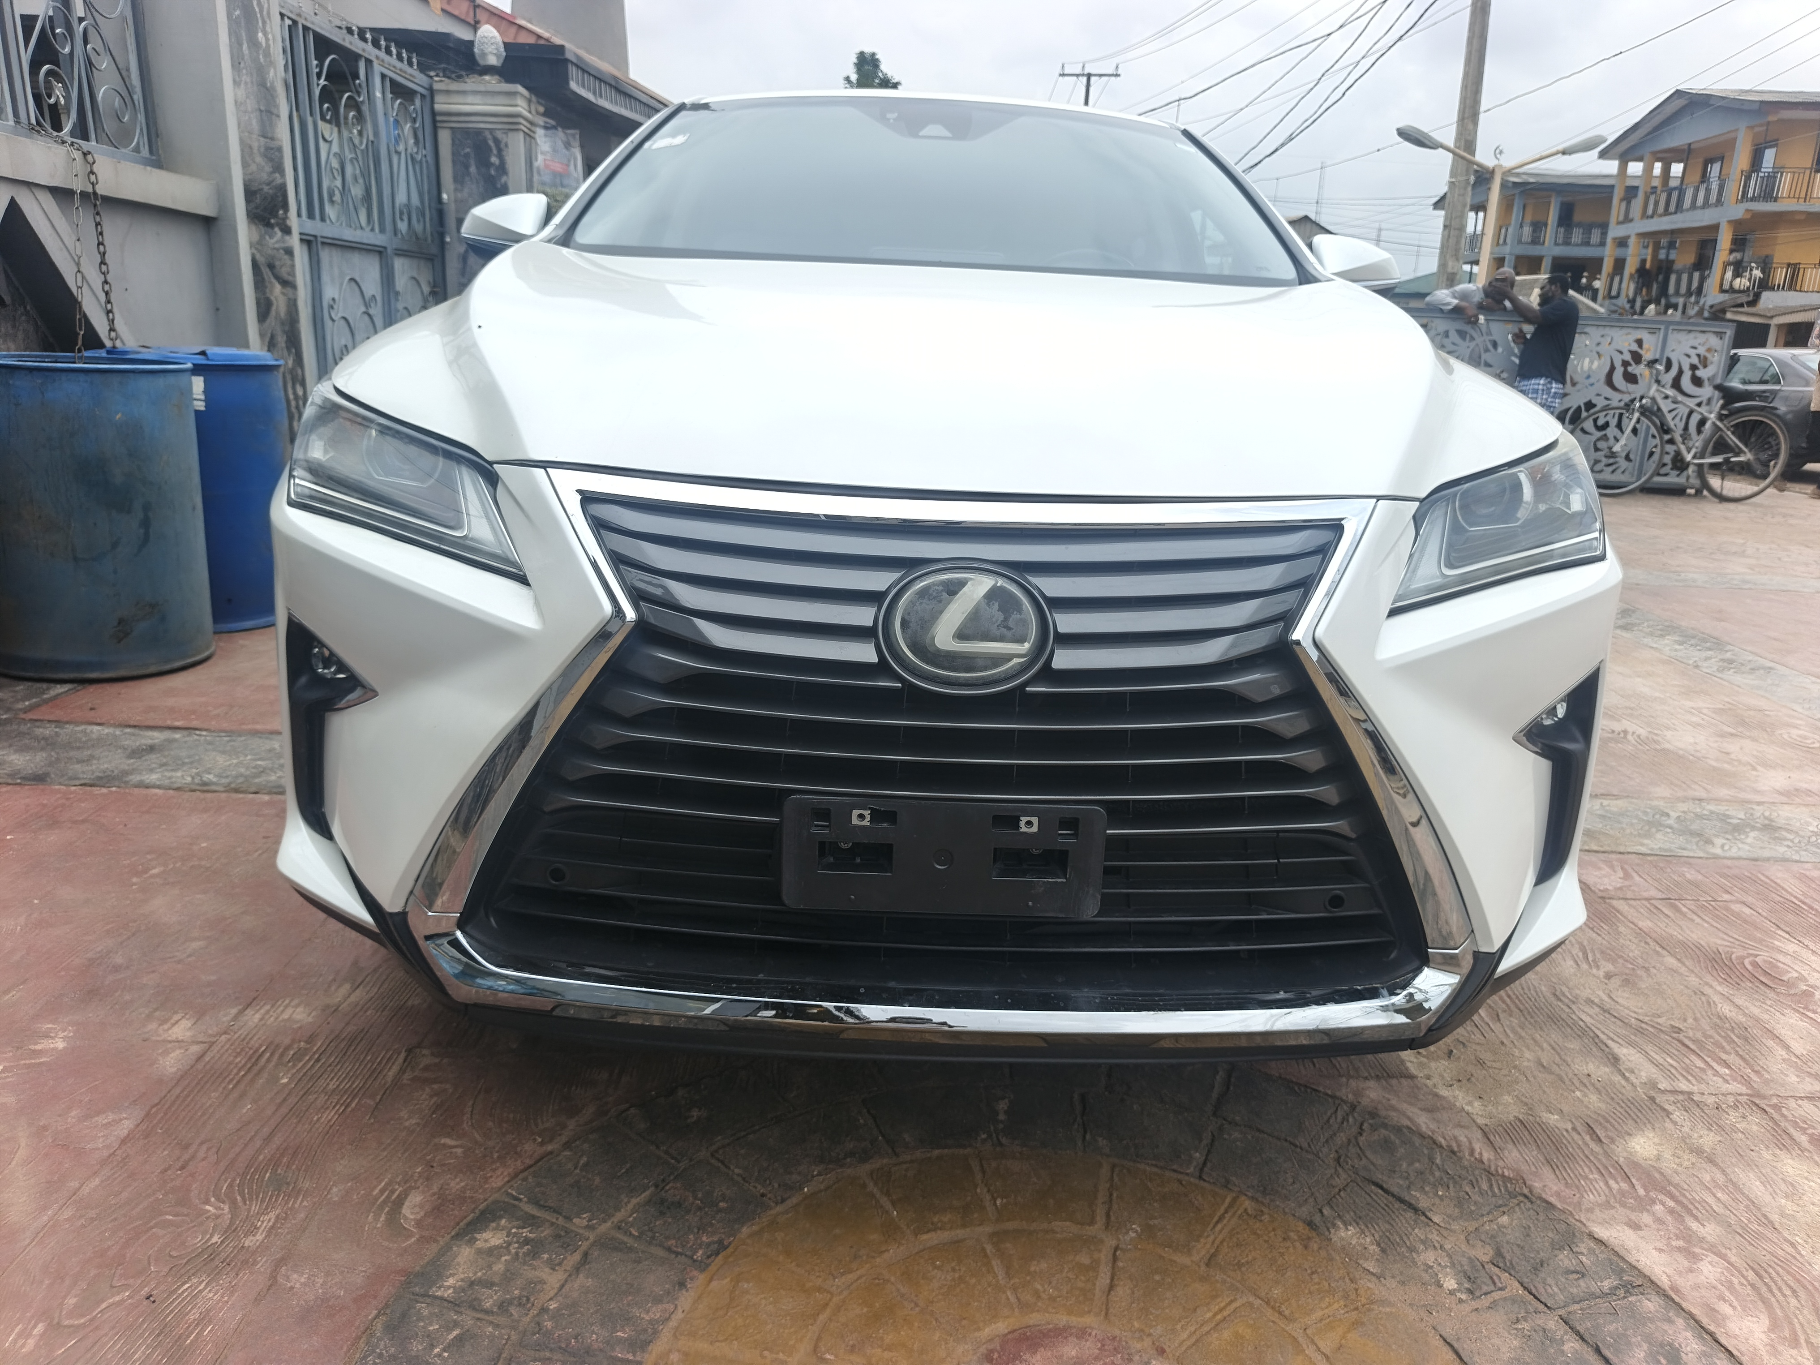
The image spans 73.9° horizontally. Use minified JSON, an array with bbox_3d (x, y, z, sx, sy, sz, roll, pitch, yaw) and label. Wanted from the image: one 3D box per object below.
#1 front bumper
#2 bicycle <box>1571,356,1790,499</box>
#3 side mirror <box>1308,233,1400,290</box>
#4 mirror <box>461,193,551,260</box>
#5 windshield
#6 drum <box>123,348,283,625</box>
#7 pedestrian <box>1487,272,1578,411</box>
[{"bbox_3d":[0.042,0.087,1.445,1.820,0.720,0.540,2,16,-1],"label":"front bumper"},{"bbox_3d":[6.207,-2.031,9.751,1.760,1.060,0.520,4,16,4],"label":"bicycle"},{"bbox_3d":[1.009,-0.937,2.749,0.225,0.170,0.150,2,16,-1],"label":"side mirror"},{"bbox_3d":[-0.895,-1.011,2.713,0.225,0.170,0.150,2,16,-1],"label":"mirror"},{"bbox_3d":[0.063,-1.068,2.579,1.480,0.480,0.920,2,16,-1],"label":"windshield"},{"bbox_3d":[-2.428,-0.662,4.149,0.580,0.880,0.580,2,16,-1],"label":"drum"},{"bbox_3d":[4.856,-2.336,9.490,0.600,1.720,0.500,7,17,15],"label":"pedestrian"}]

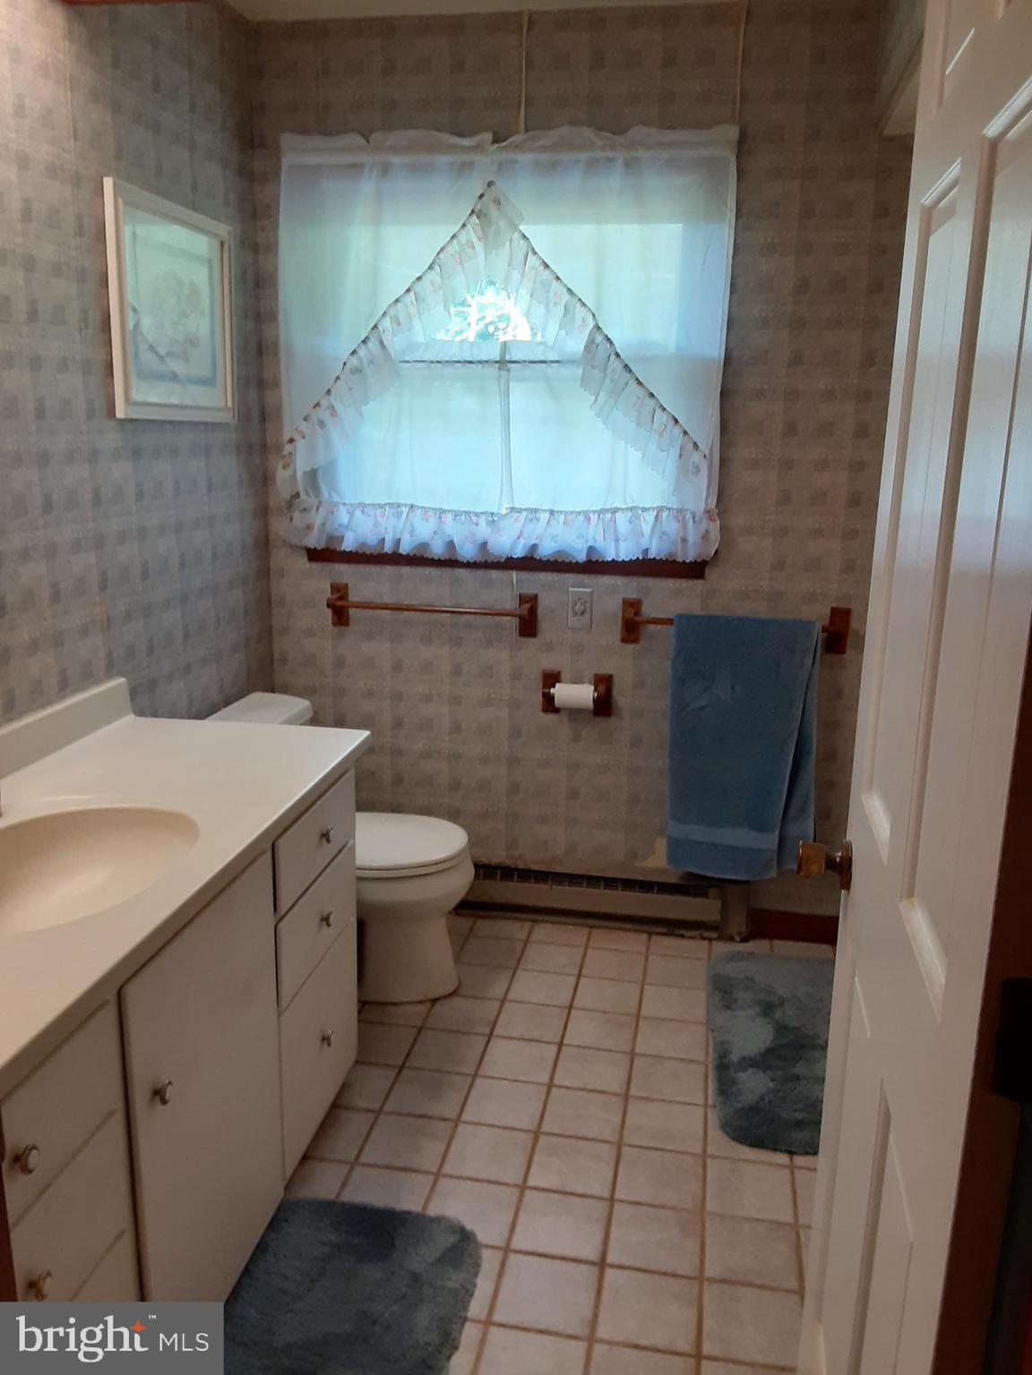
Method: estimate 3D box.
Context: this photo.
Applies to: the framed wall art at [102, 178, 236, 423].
[{"bbox_3d":[-0.793,-0.875,2.529,0.021,0.478,0.562,3,13,10],"label":"framed wall art"}]

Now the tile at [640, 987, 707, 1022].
[{"bbox_3d":[0.396,0.795,2.684,0.156,0.010,0.156,3,13,10],"label":"tile"}]

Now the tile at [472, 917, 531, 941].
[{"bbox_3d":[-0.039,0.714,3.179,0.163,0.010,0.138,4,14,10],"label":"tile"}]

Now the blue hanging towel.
[{"bbox_3d":[0.609,0.170,2.905,0.394,0.732,0.075,3,13,10],"label":"blue hanging towel"}]

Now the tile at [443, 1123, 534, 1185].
[{"bbox_3d":[-0.051,0.921,2.112,0.156,0.010,0.156,3,13,10],"label":"tile"}]

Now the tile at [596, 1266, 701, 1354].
[{"bbox_3d":[0.215,1.013,1.740,0.156,0.010,0.156,3,13,10],"label":"tile"}]

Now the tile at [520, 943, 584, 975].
[{"bbox_3d":[0.100,0.739,2.899,0.156,0.010,0.156,3,13,10],"label":"tile"}]

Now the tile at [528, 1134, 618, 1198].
[{"bbox_3d":[0.113,0.939,2.101,0.158,0.010,0.158,3,13,10],"label":"tile"}]

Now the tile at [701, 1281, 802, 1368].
[{"bbox_3d":[0.379,1.023,1.710,0.156,0.010,0.156,3,13,10],"label":"tile"}]

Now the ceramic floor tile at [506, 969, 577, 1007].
[{"bbox_3d":[0.070,0.775,2.742,0.156,0.010,0.156,3,13,10],"label":"ceramic floor tile"}]

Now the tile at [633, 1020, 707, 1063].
[{"bbox_3d":[0.366,0.831,2.526,0.156,0.010,0.156,3,13,10],"label":"tile"}]

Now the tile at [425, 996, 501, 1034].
[{"bbox_3d":[-0.130,0.831,2.710,0.163,0.010,0.157,4,14,10],"label":"tile"}]

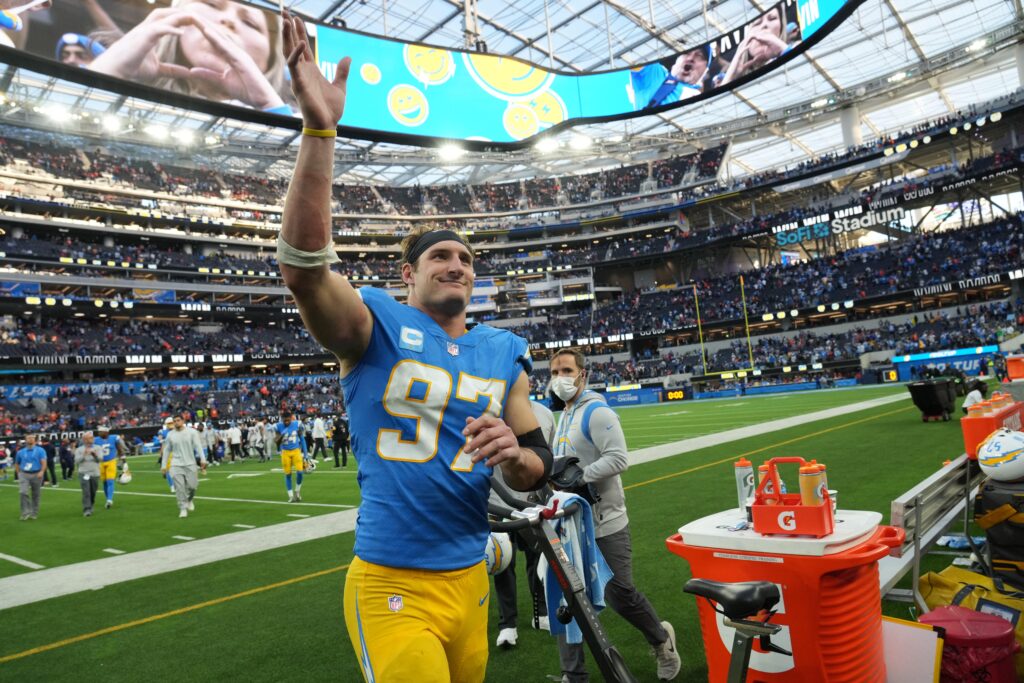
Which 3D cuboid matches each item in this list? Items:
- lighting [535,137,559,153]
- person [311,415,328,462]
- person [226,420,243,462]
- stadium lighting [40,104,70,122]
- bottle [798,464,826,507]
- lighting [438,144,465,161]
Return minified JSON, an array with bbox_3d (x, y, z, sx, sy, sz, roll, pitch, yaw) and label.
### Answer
[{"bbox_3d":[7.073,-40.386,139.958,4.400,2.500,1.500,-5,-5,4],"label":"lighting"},{"bbox_3d":[-7.246,3.640,25.716,0.720,1.760,0.550,-3,-5,-15],"label":"person"},{"bbox_3d":[-12.308,4.460,30.286,0.620,1.800,0.500,0,-7,-45],"label":"person"},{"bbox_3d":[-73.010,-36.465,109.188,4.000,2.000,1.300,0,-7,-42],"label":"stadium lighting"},{"bbox_3d":[1.134,0.586,2.560,0.084,0.263,0.084,-1,-6,-37],"label":"bottle"},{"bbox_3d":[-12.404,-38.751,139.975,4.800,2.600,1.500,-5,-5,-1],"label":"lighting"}]

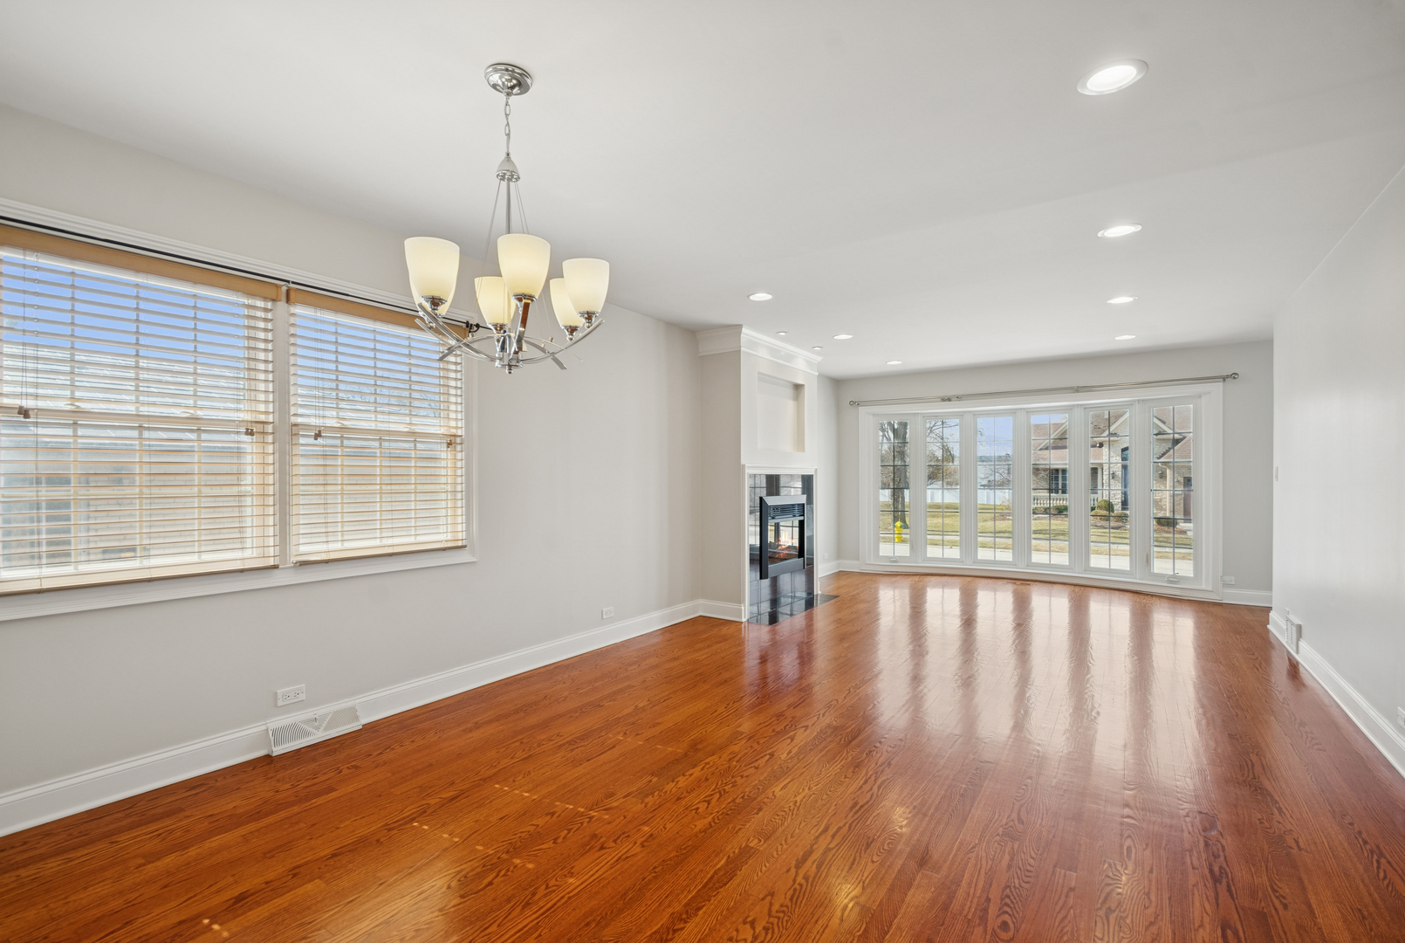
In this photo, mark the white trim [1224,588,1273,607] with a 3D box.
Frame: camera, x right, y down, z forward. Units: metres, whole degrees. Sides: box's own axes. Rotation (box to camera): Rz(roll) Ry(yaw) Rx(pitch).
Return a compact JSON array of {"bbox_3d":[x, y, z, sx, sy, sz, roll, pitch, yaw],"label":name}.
[{"bbox_3d":[5.225,1.203,5.645,0.370,0.145,0.020,0,0,32],"label":"white trim"}]

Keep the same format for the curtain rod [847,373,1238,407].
[{"bbox_3d":[3.470,-0.882,6.560,3.763,0.068,0.085,0,0,32],"label":"curtain rod"}]

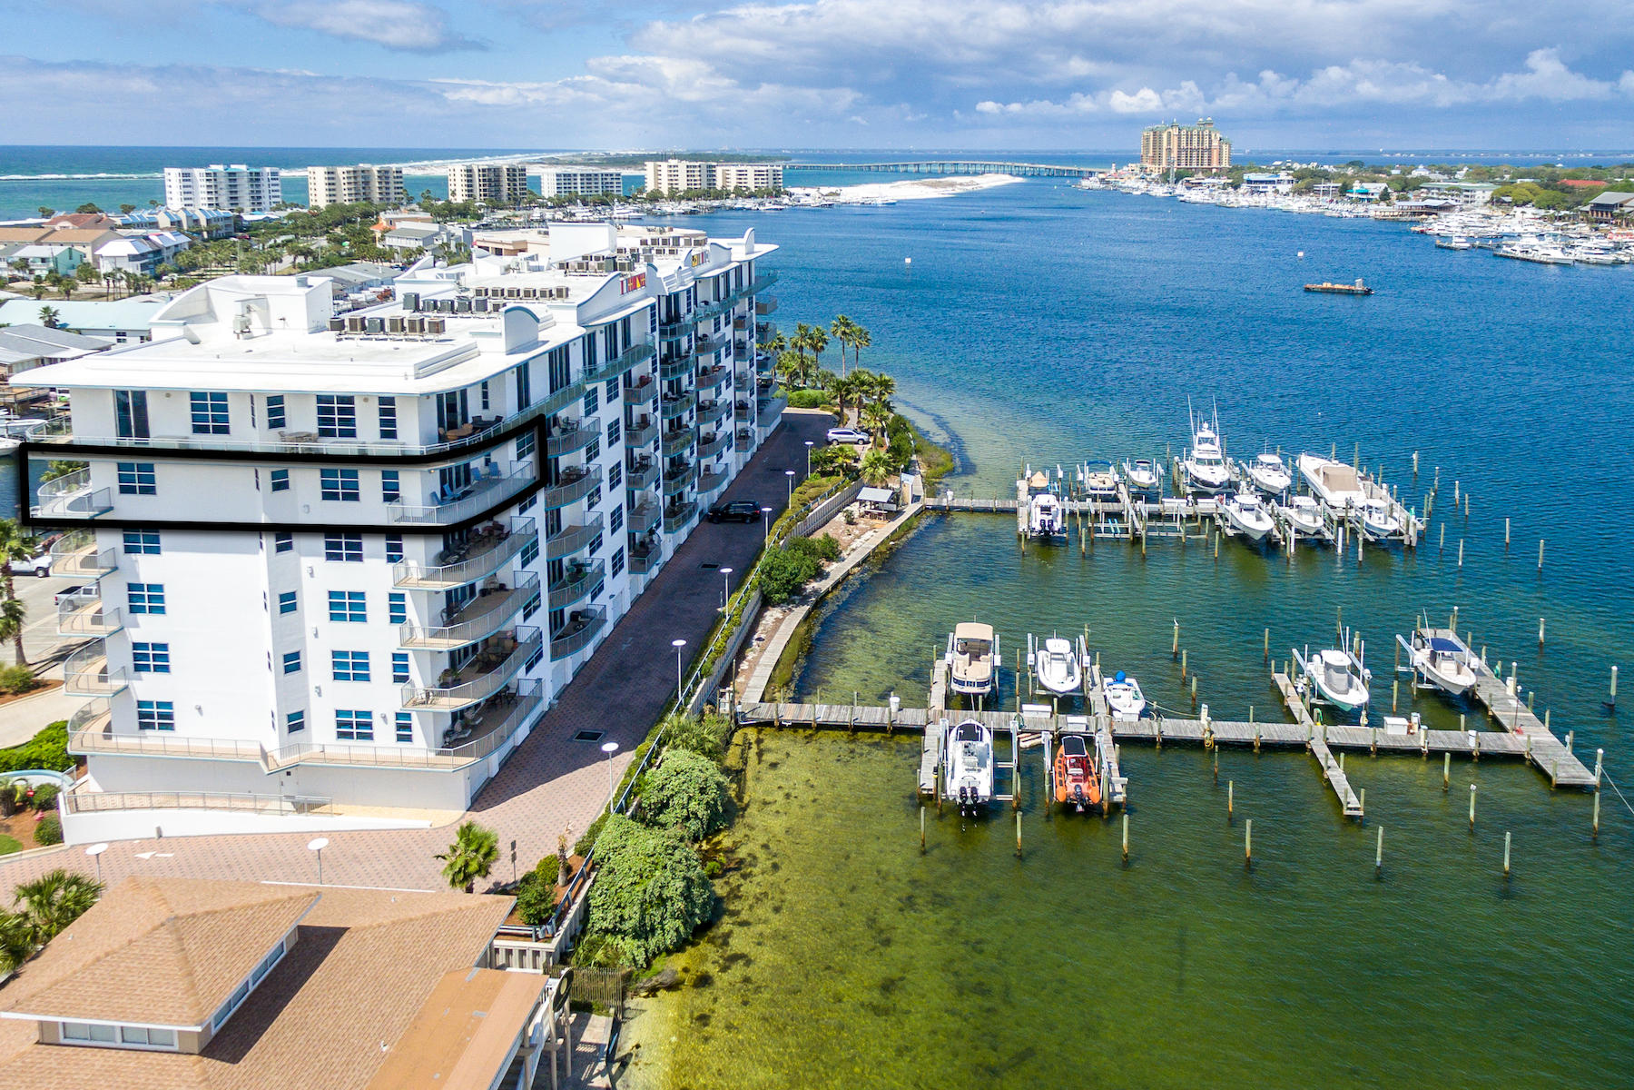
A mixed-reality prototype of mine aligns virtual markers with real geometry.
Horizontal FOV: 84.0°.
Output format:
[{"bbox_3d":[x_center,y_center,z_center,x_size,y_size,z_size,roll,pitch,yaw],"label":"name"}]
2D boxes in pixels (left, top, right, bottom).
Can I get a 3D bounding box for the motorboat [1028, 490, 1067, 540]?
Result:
[{"bbox_3d":[22.337,-3.174,88.487,2.800,2.800,8.400,4,24,9],"label":"motorboat"}]

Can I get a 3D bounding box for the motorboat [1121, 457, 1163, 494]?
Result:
[{"bbox_3d":[35.467,-7.499,98.711,2.500,2.600,6.500,4,24,9],"label":"motorboat"}]

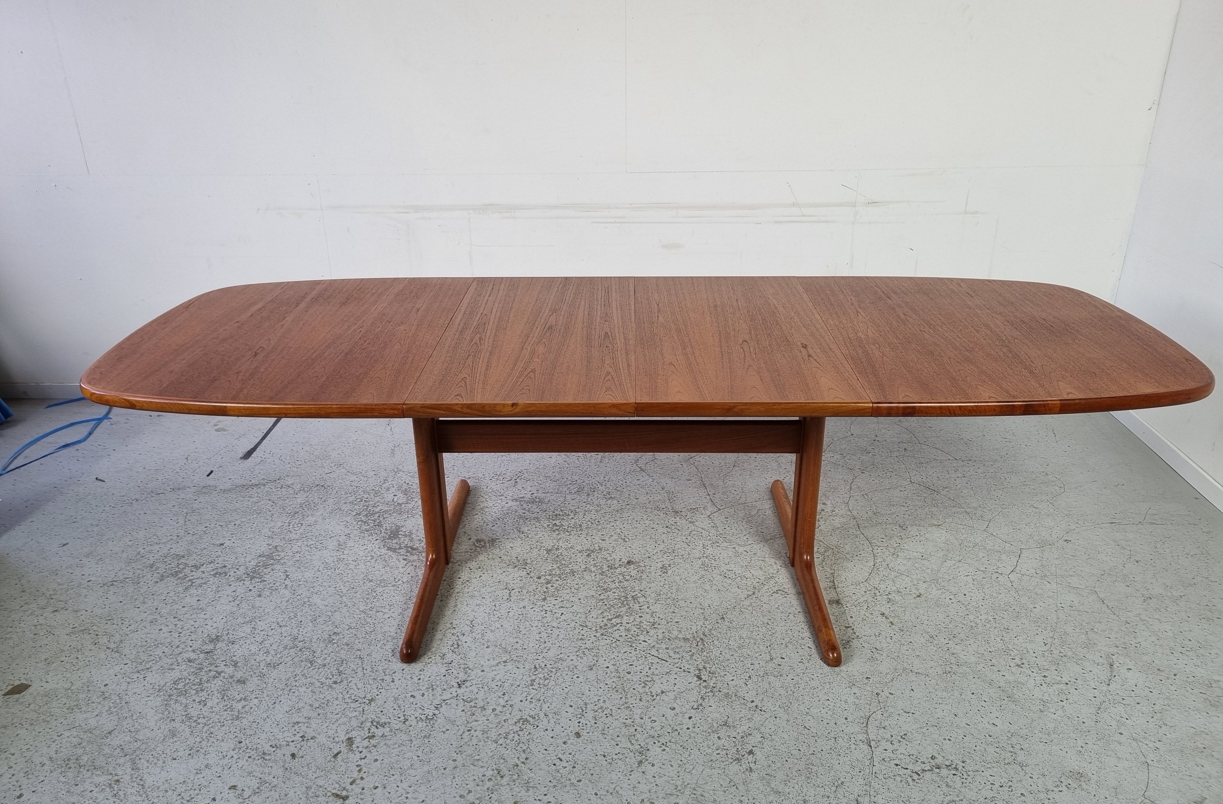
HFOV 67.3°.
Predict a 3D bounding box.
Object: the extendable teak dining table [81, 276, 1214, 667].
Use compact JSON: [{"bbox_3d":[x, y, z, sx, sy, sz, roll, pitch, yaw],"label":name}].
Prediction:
[{"bbox_3d":[0.070,0.146,2.535,2.675,0.735,0.982,0,23,1],"label":"extendable teak dining table"}]

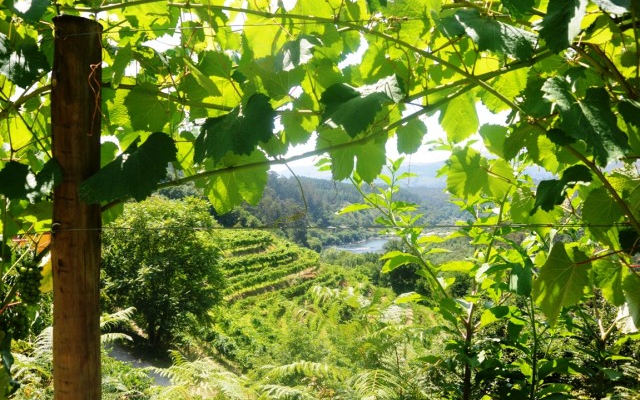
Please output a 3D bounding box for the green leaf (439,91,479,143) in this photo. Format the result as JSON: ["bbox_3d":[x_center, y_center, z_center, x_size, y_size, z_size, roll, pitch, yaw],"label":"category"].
[{"bbox_3d":[0.375,-0.224,1.300,0.108,0.141,0.040,0,1,6],"label":"green leaf"}]

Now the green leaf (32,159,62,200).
[{"bbox_3d":[-0.677,-0.054,1.200,0.086,0.105,0.060,0,1,-11],"label":"green leaf"}]

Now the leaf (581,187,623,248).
[{"bbox_3d":[0.709,0.044,1.200,0.105,0.150,0.040,0,1,12],"label":"leaf"}]

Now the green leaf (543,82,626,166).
[{"bbox_3d":[0.581,-0.170,1.050,0.188,0.188,0.070,0,1,10],"label":"green leaf"}]

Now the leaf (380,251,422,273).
[{"bbox_3d":[0.297,0.228,1.750,0.153,0.080,0.070,0,1,5],"label":"leaf"}]

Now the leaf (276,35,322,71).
[{"bbox_3d":[-0.053,-0.382,1.250,0.120,0.094,0.060,0,1,-1],"label":"leaf"}]

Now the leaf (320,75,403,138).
[{"bbox_3d":[0.097,-0.218,1.120,0.192,0.145,0.090,0,1,2],"label":"leaf"}]

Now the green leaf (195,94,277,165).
[{"bbox_3d":[-0.195,-0.159,1.080,0.185,0.162,0.070,0,1,-3],"label":"green leaf"}]

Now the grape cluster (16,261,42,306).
[{"bbox_3d":[-0.787,0.226,1.300,0.070,0.119,0.070,0,1,-13],"label":"grape cluster"}]

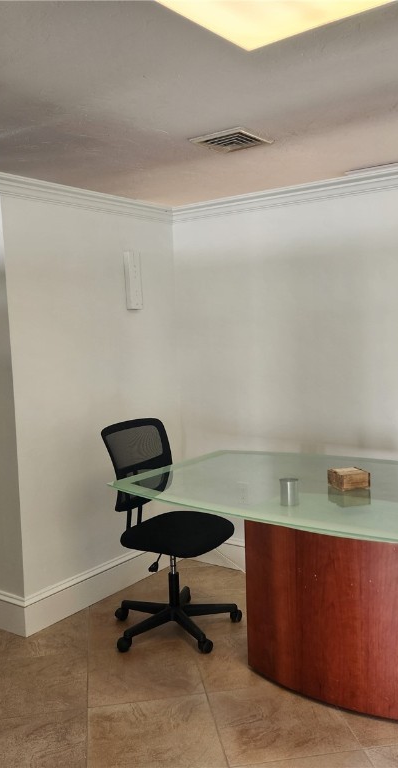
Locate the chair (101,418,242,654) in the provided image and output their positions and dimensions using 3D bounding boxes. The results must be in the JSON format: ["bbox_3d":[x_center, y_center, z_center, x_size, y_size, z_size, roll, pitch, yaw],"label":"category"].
[{"bbox_3d":[-0.138,0.659,3.122,0.595,0.973,0.588,3,7,45],"label":"chair"}]

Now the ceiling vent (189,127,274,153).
[{"bbox_3d":[0.185,-1.358,3.805,0.357,0.018,0.364,1,6,37],"label":"ceiling vent"}]

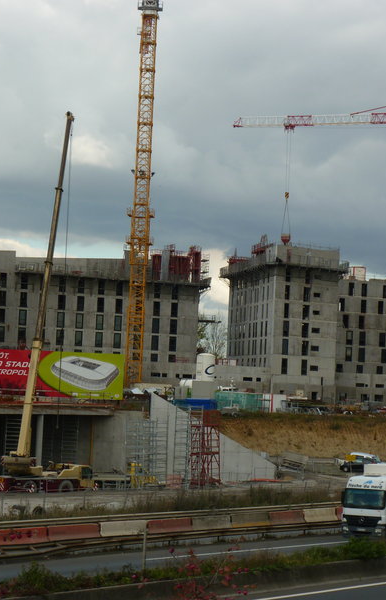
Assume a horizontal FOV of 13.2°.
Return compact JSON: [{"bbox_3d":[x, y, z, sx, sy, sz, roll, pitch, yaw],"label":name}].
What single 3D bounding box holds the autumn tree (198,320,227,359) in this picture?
[{"bbox_3d":[3.691,10.601,315.000,7.500,14.000,7.500,3,-3,0],"label":"autumn tree"}]

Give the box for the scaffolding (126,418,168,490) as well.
[{"bbox_3d":[-3.423,11.227,122.500,1.900,5.150,2.500,1,-4,32],"label":"scaffolding"}]

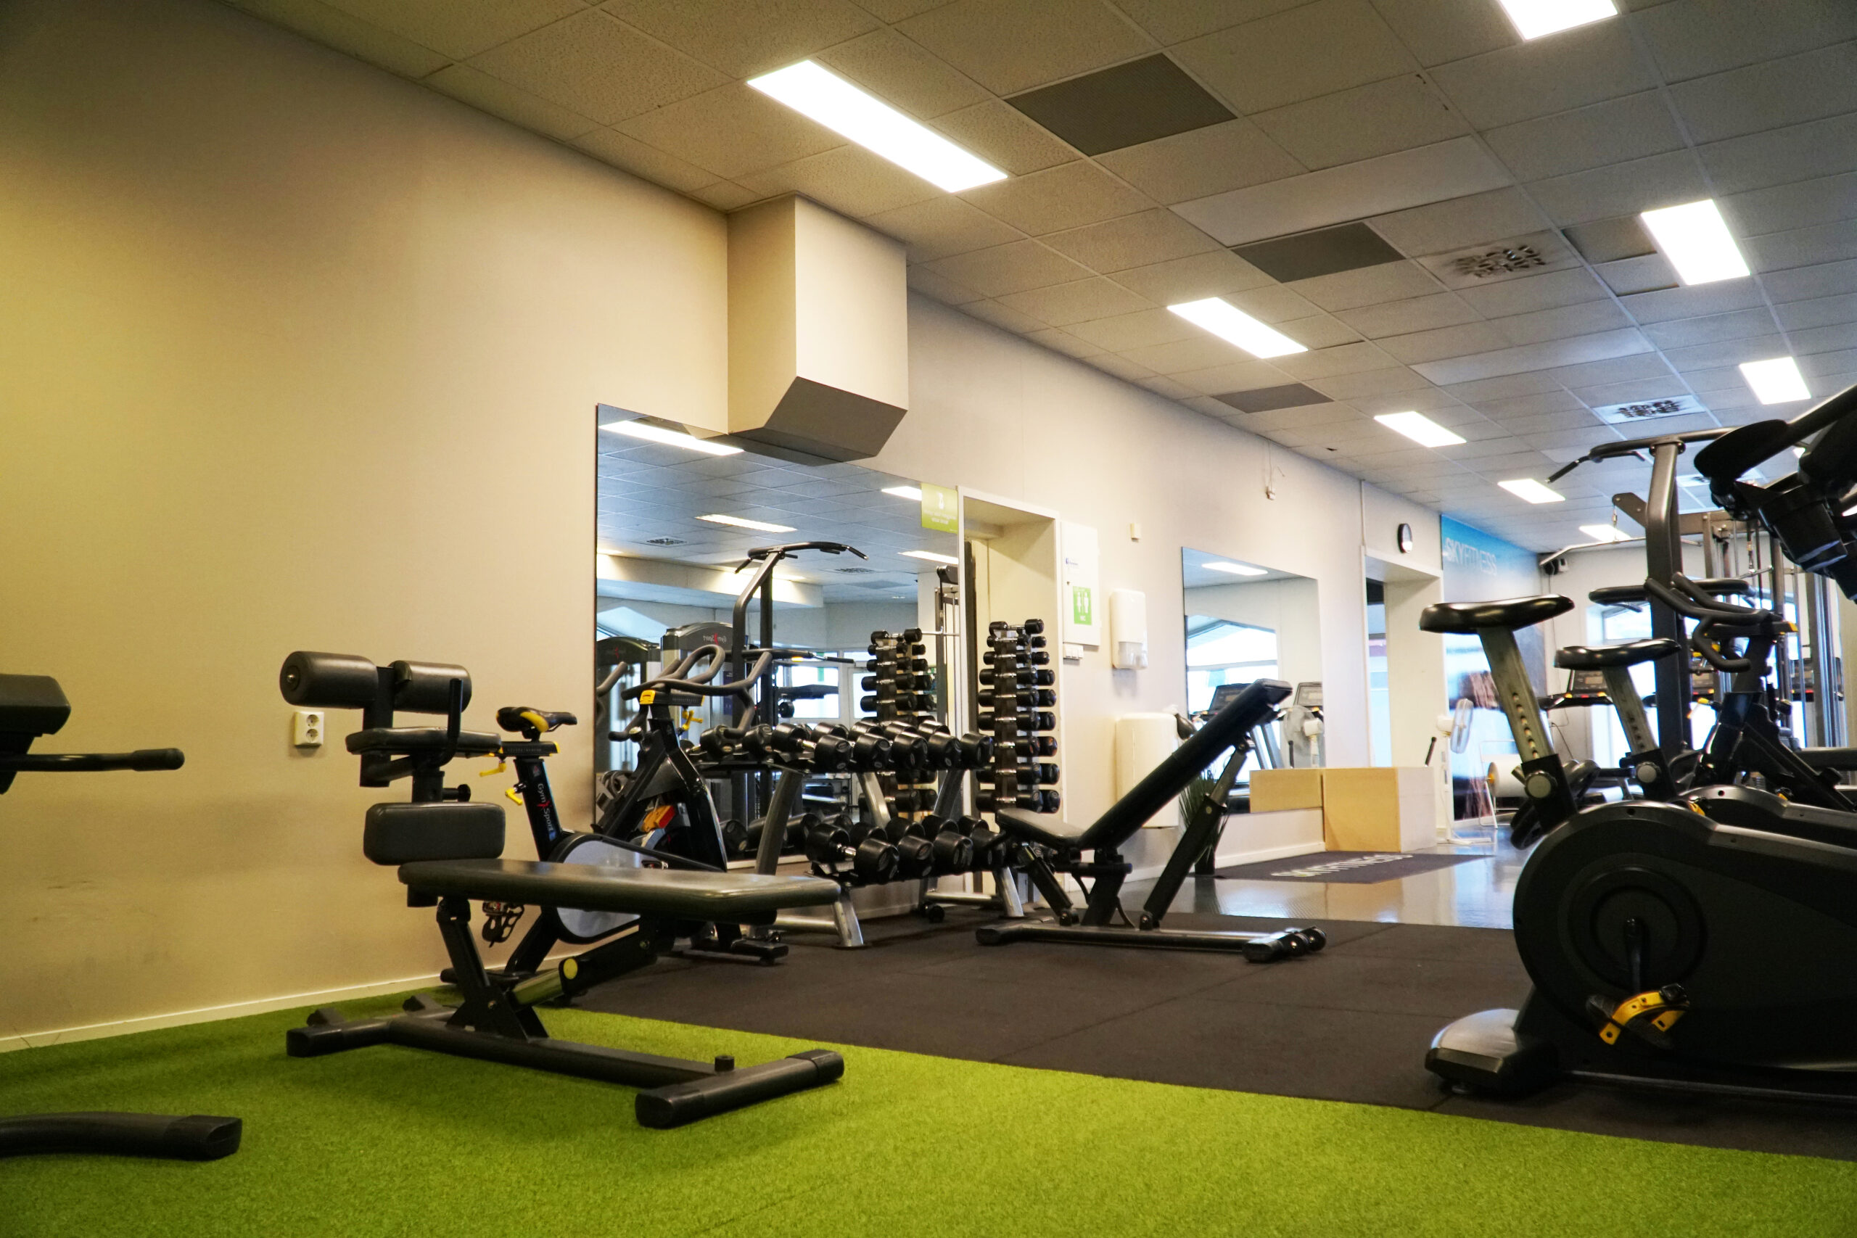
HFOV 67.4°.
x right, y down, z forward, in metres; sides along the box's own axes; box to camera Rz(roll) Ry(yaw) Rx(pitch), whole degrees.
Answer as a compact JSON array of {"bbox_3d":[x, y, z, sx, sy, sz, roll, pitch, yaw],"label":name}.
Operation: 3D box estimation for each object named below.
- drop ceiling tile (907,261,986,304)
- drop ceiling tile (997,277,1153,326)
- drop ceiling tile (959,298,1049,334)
[{"bbox_3d":[0.029,-1.613,6.744,0.240,0.020,0.580,-3,-6,37],"label":"drop ceiling tile"},{"bbox_3d":[0.744,-1.548,6.809,0.600,0.020,0.600,-4,-6,36],"label":"drop ceiling tile"},{"bbox_3d":[0.401,-1.538,7.058,0.210,0.020,0.600,-3,-5,36],"label":"drop ceiling tile"}]

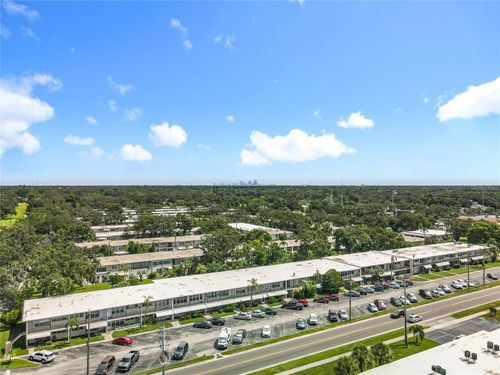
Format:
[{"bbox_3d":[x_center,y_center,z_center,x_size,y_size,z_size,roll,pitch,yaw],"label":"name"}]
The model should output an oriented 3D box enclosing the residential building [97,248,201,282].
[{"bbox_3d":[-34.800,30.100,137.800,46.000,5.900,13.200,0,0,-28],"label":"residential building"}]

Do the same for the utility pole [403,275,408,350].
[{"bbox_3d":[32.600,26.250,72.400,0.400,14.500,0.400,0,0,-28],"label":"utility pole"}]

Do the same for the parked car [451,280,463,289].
[{"bbox_3d":[68.940,32.410,114.980,1.850,1.600,4.700,0,0,7],"label":"parked car"}]

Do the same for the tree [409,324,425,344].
[{"bbox_3d":[35.600,31.440,74.000,3.500,4.100,3.500,0,0,-28],"label":"tree"}]

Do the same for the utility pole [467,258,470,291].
[{"bbox_3d":[69.900,27.890,110.800,0.350,10.700,0.350,0,0,-28],"label":"utility pole"}]

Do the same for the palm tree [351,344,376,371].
[{"bbox_3d":[19.900,30.730,61.000,4.300,5.700,4.300,0,0,-28],"label":"palm tree"}]

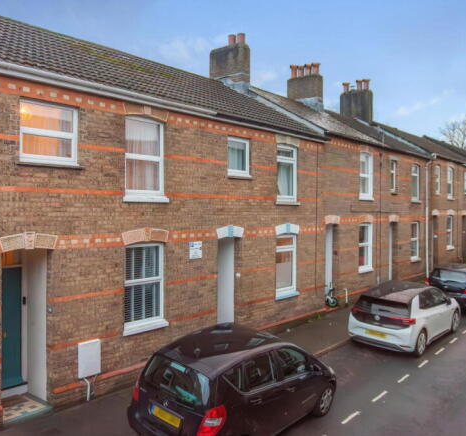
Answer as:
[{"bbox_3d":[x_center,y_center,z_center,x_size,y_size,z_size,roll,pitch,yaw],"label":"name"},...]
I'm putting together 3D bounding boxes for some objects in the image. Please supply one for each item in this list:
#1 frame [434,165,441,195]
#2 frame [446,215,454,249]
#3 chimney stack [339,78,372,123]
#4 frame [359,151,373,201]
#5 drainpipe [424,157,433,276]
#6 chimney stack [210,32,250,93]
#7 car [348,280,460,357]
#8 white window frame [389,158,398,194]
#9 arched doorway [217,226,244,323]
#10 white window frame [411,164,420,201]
[{"bbox_3d":[10.653,-1.984,23.726,0.150,1.538,0.950,0,0,42],"label":"frame"},{"bbox_3d":[11.391,0.725,23.990,0.120,1.750,1.000,0,0,42],"label":"frame"},{"bbox_3d":[6.406,-5.889,23.637,1.559,2.254,0.516,0,0,42],"label":"chimney stack"},{"bbox_3d":[5.083,-1.589,17.490,0.150,1.833,1.080,0,0,42],"label":"frame"},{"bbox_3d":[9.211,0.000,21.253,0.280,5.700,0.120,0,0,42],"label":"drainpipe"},{"bbox_3d":[-0.109,-5.343,16.308,1.589,2.135,0.447,0,0,42],"label":"chimney stack"},{"bbox_3d":[4.916,2.533,12.673,1.798,1.559,4.231,0,1,41],"label":"car"},{"bbox_3d":[6.858,-1.797,19.476,0.150,1.387,0.800,0,0,42],"label":"white window frame"},{"bbox_3d":[-0.234,1.589,11.024,0.546,2.830,0.973,0,0,42],"label":"arched doorway"},{"bbox_3d":[8.559,-1.633,21.381,0.150,1.715,1.050,0,0,42],"label":"white window frame"}]

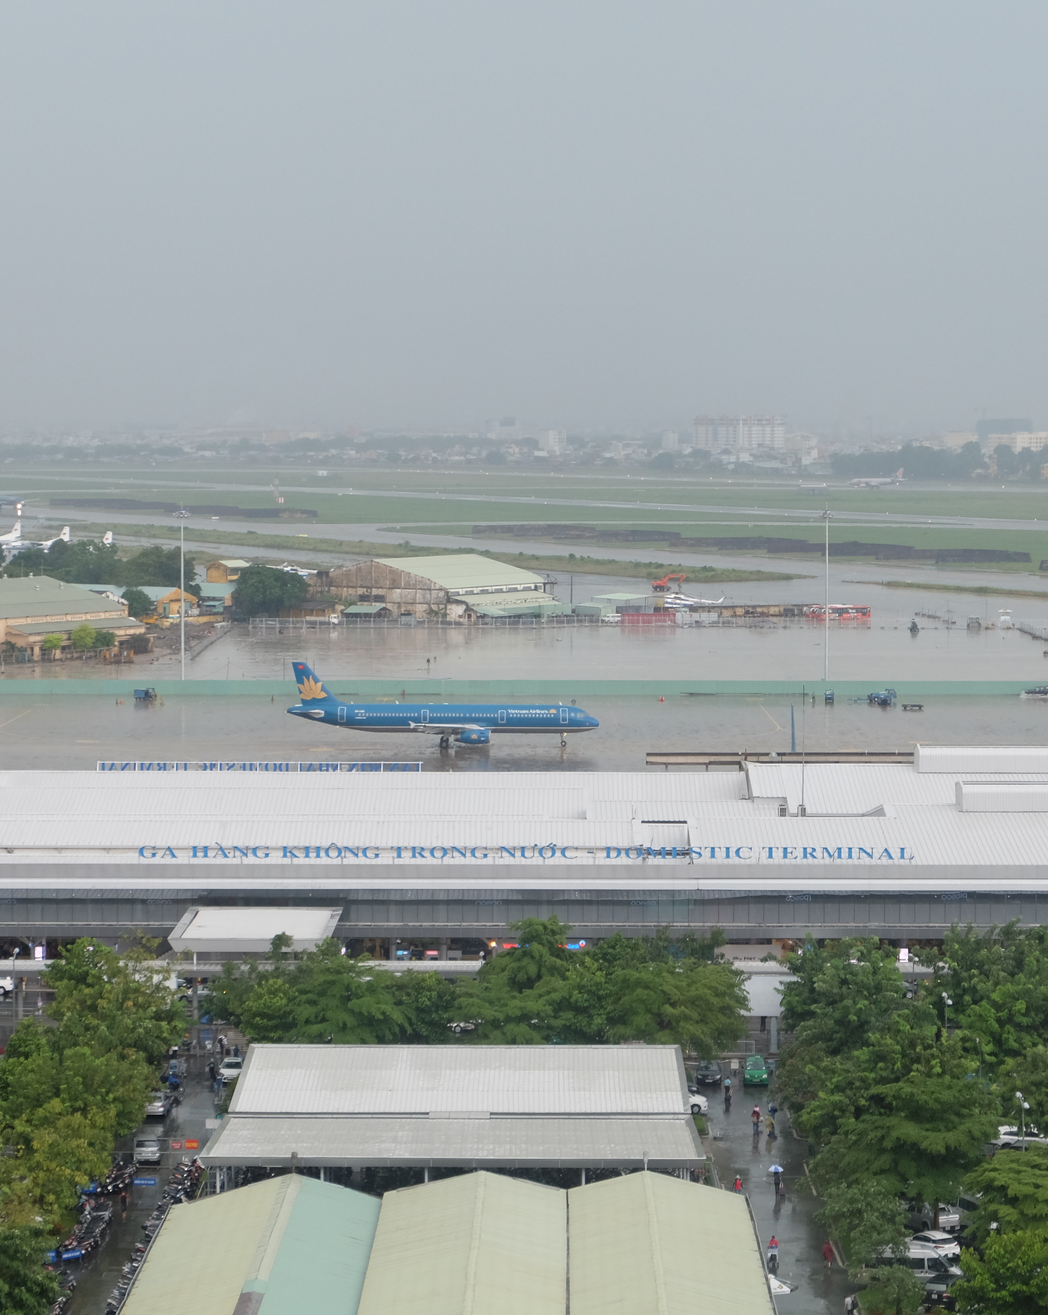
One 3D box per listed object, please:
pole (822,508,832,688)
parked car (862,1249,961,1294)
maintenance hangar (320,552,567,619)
[{"bbox_3d":[51.343,-9.783,695.793,2.200,30.600,2.200,0,3,0],"label":"pole"},{"bbox_3d":[21.117,33.126,223.054,5.600,2.300,2.020,0,3,1],"label":"parked car"},{"bbox_3d":[-21.462,-16.287,944.569,43.000,13.400,44.500,2,4,30],"label":"maintenance hangar"}]

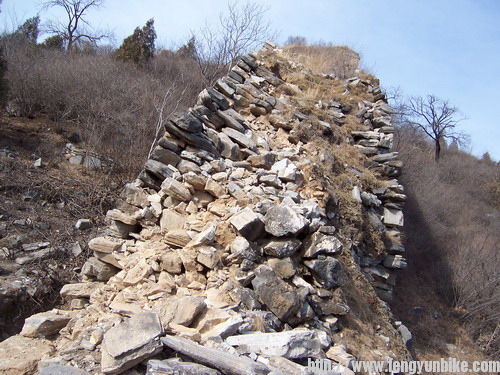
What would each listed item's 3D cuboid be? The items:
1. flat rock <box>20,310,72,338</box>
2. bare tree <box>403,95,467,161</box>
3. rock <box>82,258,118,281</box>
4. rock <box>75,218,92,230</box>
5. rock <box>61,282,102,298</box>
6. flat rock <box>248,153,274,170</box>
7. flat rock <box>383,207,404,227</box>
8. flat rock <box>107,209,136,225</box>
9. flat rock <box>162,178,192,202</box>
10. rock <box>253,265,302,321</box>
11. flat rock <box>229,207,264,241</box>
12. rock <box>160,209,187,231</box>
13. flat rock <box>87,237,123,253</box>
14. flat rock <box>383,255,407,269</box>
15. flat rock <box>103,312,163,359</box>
[{"bbox_3d":[-2.006,1.351,4.700,0.500,0.210,0.380,0,-2,0],"label":"flat rock"},{"bbox_3d":[14.707,-4.783,38.000,5.000,5.300,4.800,0,-2,0],"label":"bare tree"},{"bbox_3d":[-1.819,0.986,5.800,0.430,0.240,0.360,0,-2,0],"label":"rock"},{"bbox_3d":[-2.724,0.605,7.800,0.270,0.160,0.210,0,6,0],"label":"rock"},{"bbox_3d":[-1.432,0.875,4.050,0.360,0.120,0.270,0,6,0],"label":"rock"},{"bbox_3d":[0.145,-0.327,6.000,0.310,0.180,0.240,0,6,0],"label":"flat rock"},{"bbox_3d":[2.137,0.432,7.100,0.310,0.260,0.300,0,-2,6],"label":"flat rock"},{"bbox_3d":[-1.517,0.341,5.644,0.320,0.107,0.240,15,9,0],"label":"flat rock"},{"bbox_3d":[-0.922,0.035,6.082,0.342,0.137,0.256,32,18,1],"label":"flat rock"},{"bbox_3d":[0.258,1.028,4.654,0.305,0.180,0.457,-33,53,-20],"label":"rock"},{"bbox_3d":[-0.044,0.453,6.000,0.340,0.260,0.300,-34,24,-27],"label":"flat rock"},{"bbox_3d":[-0.810,0.339,5.050,0.260,0.220,0.130,4,-45,0],"label":"rock"},{"bbox_3d":[-1.836,0.729,6.100,0.440,0.170,0.350,0,-2,0],"label":"flat rock"},{"bbox_3d":[1.970,1.009,6.500,0.320,0.170,0.300,0,-2,11],"label":"flat rock"},{"bbox_3d":[-1.048,1.309,4.249,0.460,0.120,0.380,-19,39,-19],"label":"flat rock"}]

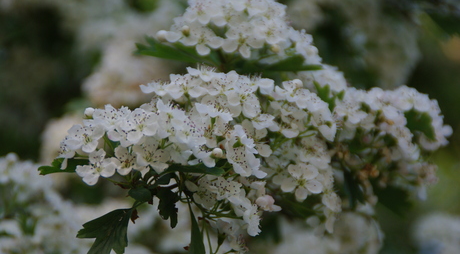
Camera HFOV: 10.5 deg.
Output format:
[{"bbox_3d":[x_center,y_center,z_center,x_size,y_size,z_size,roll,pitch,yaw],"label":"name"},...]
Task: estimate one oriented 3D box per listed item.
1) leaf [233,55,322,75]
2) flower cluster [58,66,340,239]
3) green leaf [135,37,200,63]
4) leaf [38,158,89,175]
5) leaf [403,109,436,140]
[{"bbox_3d":[0.019,-0.024,0.980,0.035,0.008,0.019,0,0,0],"label":"leaf"},{"bbox_3d":[-0.012,0.010,0.965,0.109,0.067,0.075,0,0,0],"label":"flower cluster"},{"bbox_3d":[-0.024,-0.030,0.980,0.027,0.011,0.017,0,0,0],"label":"green leaf"},{"bbox_3d":[-0.063,0.015,0.950,0.021,0.008,0.013,0,0,0],"label":"leaf"},{"bbox_3d":[0.077,0.000,1.010,0.014,0.014,0.008,0,0,0],"label":"leaf"}]

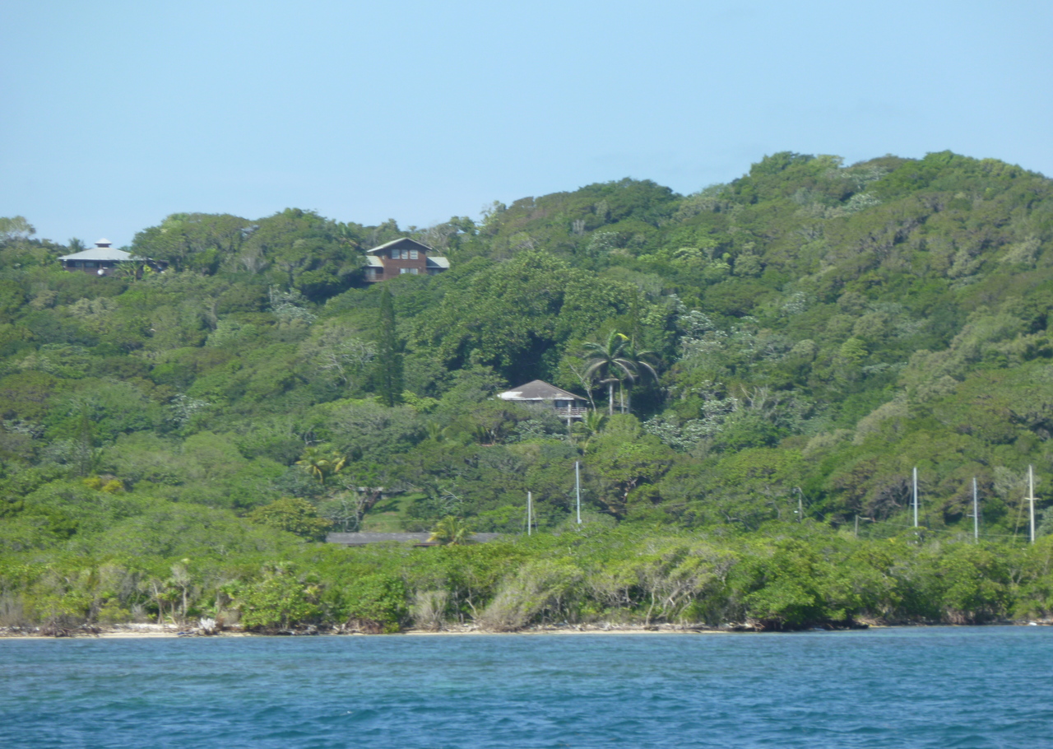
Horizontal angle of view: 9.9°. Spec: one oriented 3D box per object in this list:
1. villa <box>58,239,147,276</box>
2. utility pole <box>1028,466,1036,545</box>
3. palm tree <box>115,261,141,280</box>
[{"bbox_3d":[-64.203,-17.603,924.885,13.800,6.200,12.800,0,-2,-6],"label":"villa"},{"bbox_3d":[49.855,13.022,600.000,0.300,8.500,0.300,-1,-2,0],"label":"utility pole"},{"bbox_3d":[-59.275,-15.100,904.932,3.800,3.700,3.600,0,-2,0],"label":"palm tree"}]

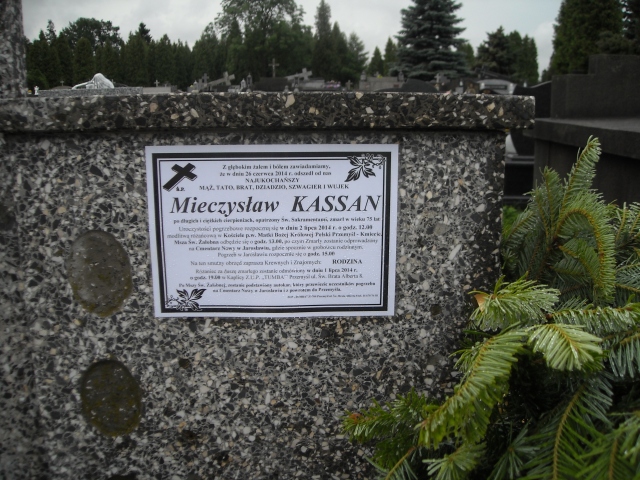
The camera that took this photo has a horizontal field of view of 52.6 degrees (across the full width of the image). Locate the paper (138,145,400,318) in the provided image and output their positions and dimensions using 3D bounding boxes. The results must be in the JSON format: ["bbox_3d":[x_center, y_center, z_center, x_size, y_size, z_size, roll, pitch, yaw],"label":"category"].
[{"bbox_3d":[-0.056,-0.008,0.780,0.297,0.210,0.005,0,12,-1],"label":"paper"}]

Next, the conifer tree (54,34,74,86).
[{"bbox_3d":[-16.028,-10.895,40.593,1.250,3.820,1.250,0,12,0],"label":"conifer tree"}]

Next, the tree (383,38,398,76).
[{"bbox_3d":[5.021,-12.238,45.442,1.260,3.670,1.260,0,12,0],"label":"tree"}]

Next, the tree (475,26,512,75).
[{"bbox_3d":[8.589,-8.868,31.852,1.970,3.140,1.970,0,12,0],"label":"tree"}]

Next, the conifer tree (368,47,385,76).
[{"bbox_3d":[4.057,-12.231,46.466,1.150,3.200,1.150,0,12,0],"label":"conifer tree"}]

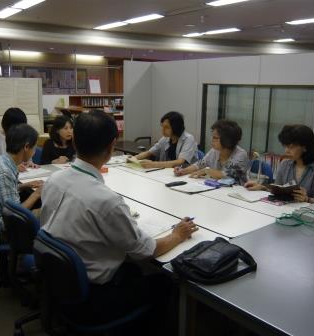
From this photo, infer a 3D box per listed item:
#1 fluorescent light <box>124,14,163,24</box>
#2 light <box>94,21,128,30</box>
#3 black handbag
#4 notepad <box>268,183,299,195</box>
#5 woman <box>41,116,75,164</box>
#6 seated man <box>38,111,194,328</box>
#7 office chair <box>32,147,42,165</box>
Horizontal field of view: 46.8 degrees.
[{"bbox_3d":[-0.292,-3.188,7.707,0.300,0.070,1.240,-9,16,-37],"label":"fluorescent light"},{"bbox_3d":[-1.096,-3.367,8.580,0.280,0.070,1.210,-11,17,-38],"label":"light"},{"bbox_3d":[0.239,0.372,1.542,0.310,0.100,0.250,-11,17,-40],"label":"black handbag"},{"bbox_3d":[0.862,0.146,2.470,0.220,0.040,0.140,5,-31,20],"label":"notepad"},{"bbox_3d":[-0.992,0.028,3.902,0.470,1.180,0.620,-9,16,-34],"label":"woman"},{"bbox_3d":[-0.181,0.411,1.831,0.560,1.380,0.840,13,18,43],"label":"seated man"},{"bbox_3d":[-1.057,0.172,3.820,0.560,0.840,0.580,-11,17,-40],"label":"office chair"}]

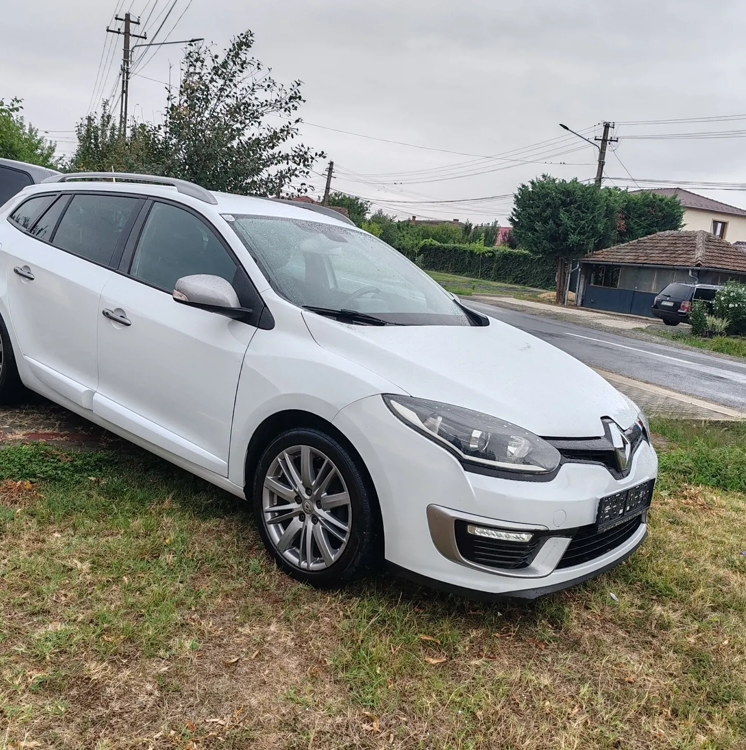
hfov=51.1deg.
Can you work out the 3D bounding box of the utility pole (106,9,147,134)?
[{"bbox_3d":[-8.569,-7.852,26.715,1.450,8.573,0.400,-2,11,-36],"label":"utility pole"}]

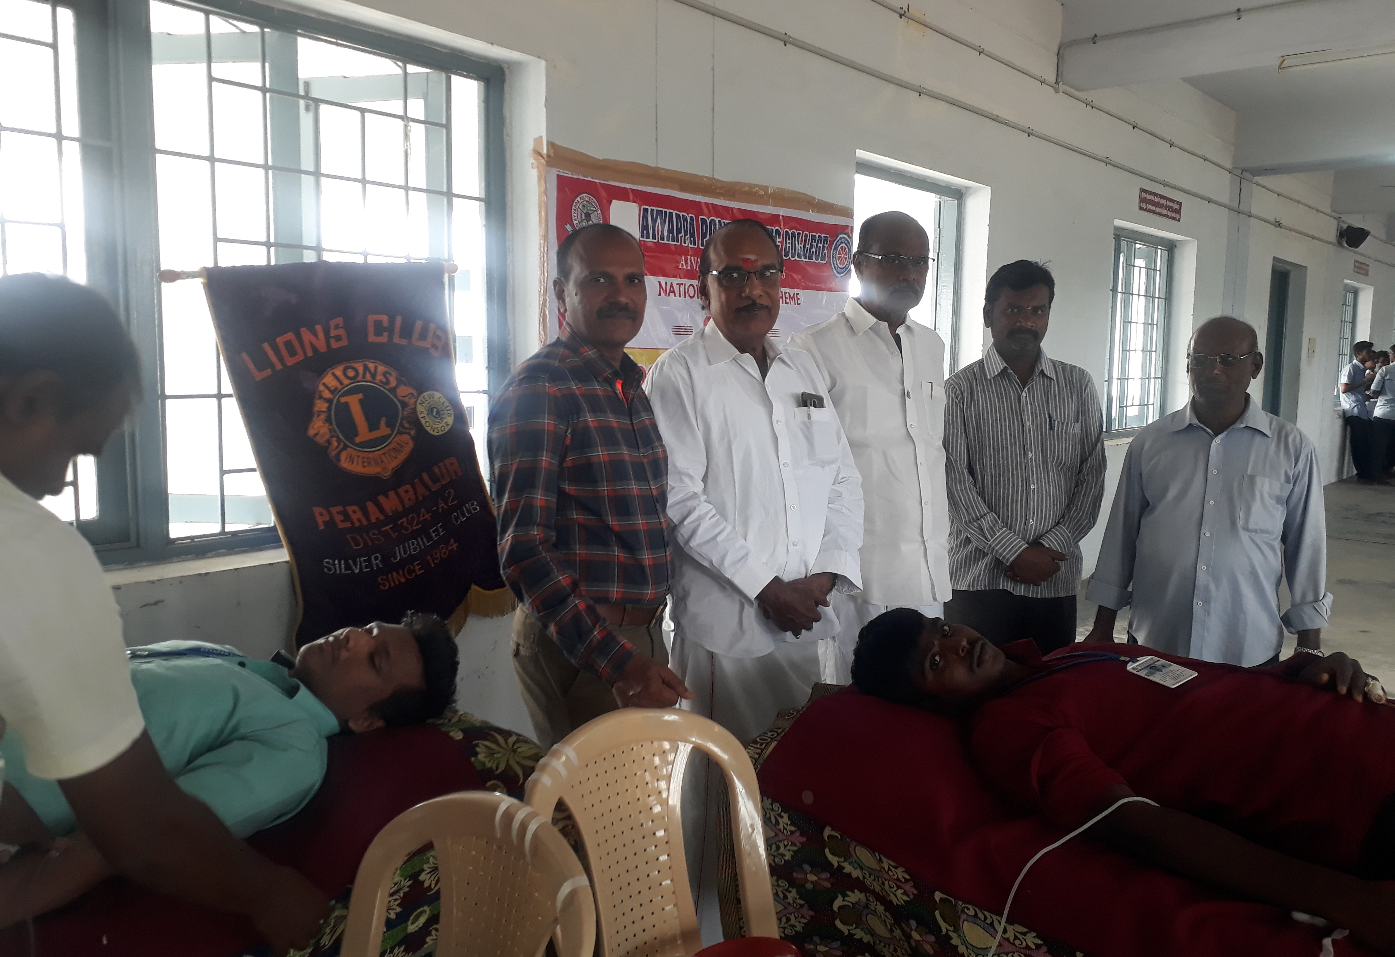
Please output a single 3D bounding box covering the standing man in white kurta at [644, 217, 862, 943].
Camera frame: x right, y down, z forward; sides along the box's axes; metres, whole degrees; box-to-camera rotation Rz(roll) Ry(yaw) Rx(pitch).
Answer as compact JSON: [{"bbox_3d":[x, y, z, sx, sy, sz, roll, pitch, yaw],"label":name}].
[{"bbox_3d":[0.103,0.324,2.273,0.490,1.700,0.360,-2,7,-22],"label":"standing man in white kurta"}]

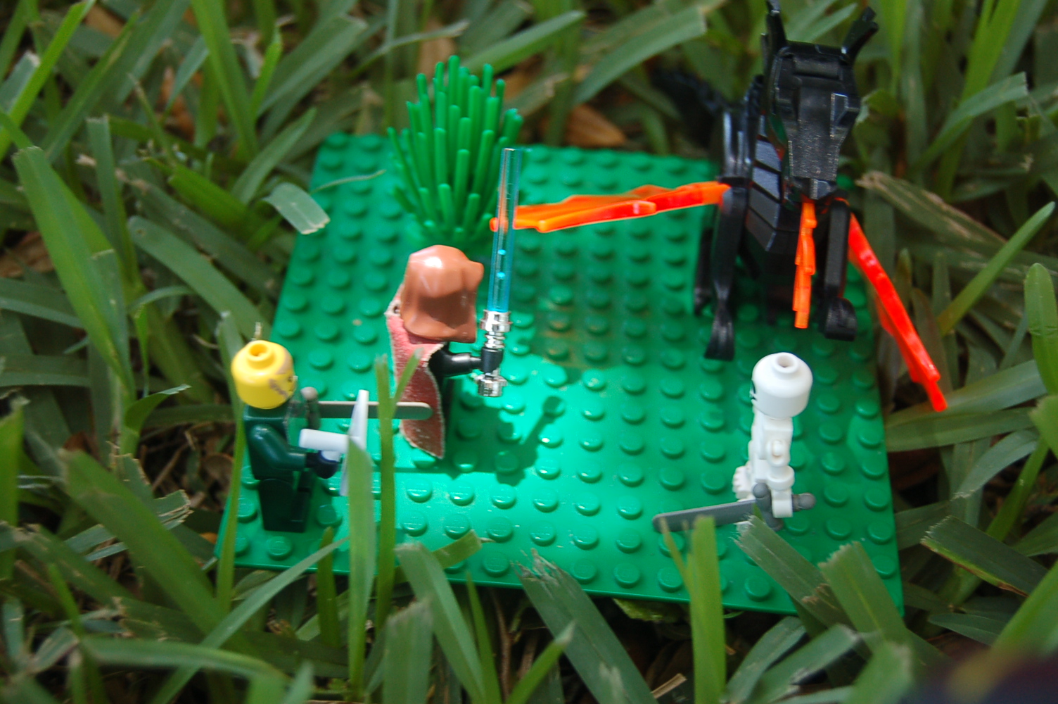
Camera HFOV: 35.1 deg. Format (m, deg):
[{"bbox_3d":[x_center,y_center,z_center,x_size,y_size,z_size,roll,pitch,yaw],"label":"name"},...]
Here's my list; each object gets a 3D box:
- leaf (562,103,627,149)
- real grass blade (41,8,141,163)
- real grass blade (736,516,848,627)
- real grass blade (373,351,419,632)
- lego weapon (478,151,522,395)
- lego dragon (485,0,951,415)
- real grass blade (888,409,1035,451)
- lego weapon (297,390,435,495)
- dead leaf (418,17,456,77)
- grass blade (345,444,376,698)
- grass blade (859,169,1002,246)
[{"bbox_3d":[0.016,-0.057,0.421,0.020,0.004,0.015,21,48,16],"label":"leaf"},{"bbox_3d":[-0.110,-0.068,0.423,0.007,0.003,0.042,32,87,-11],"label":"real grass blade"},{"bbox_3d":[0.048,0.041,0.301,0.024,0.003,0.006,44,77,5],"label":"real grass blade"},{"bbox_3d":[-0.024,0.025,0.295,0.006,0.066,0.003,1,38,-5],"label":"real grass blade"},{"bbox_3d":[-0.005,-0.015,0.310,0.005,0.046,0.005,5,4,1],"label":"lego weapon"},{"bbox_3d":[0.032,-0.037,0.344,0.086,0.062,0.100,-3,46,-7],"label":"lego dragon"},{"bbox_3d":[0.089,0.015,0.346,0.034,0.003,0.006,-7,66,-3],"label":"real grass blade"},{"bbox_3d":[-0.032,0.017,0.302,0.028,0.013,0.028,5,45,1],"label":"lego weapon"},{"bbox_3d":[-0.025,-0.081,0.447,0.011,0.005,0.018,1,90,-3],"label":"dead leaf"},{"bbox_3d":[-0.028,0.039,0.281,0.005,0.066,0.003,0,44,-6],"label":"grass blade"},{"bbox_3d":[0.093,-0.033,0.386,0.041,0.003,0.008,25,48,7],"label":"grass blade"}]

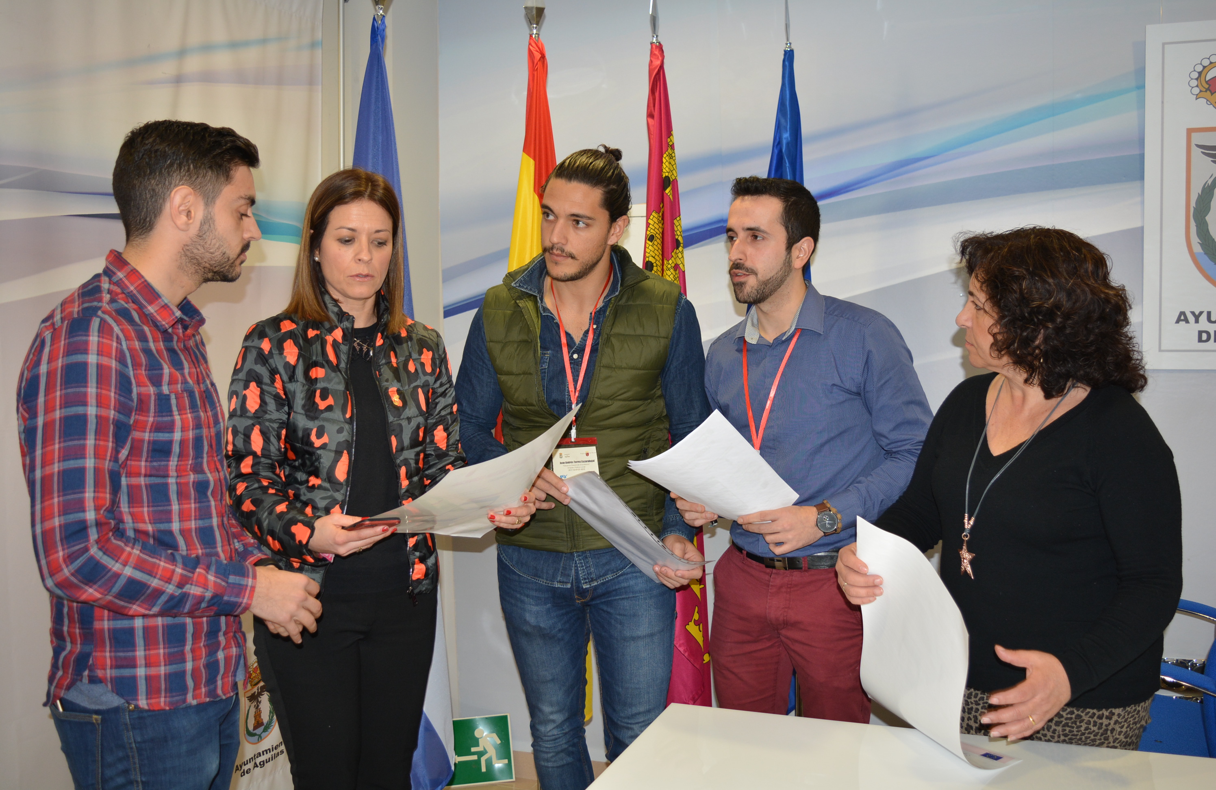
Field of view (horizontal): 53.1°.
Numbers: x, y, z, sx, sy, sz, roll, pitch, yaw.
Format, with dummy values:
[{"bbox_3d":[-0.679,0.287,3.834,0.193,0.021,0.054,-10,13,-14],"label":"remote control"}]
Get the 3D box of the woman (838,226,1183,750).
[{"bbox_3d":[0.696,0.512,2.148,0.570,1.640,0.480,-2,4,-32],"label":"woman"}]

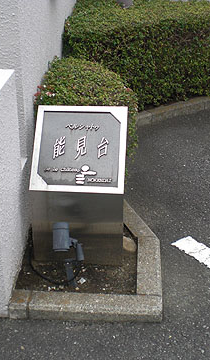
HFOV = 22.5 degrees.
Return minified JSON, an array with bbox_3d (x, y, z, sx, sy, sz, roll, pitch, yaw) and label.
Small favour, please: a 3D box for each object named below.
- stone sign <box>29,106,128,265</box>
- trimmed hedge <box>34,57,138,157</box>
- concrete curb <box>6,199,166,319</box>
[{"bbox_3d":[-0.118,0.025,2.644,0.450,0.740,0.370,2,27,3],"label":"stone sign"},{"bbox_3d":[-0.108,-0.307,3.337,0.620,0.700,1.100,1,27,1],"label":"trimmed hedge"},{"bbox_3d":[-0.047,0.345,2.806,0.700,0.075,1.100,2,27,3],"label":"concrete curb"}]

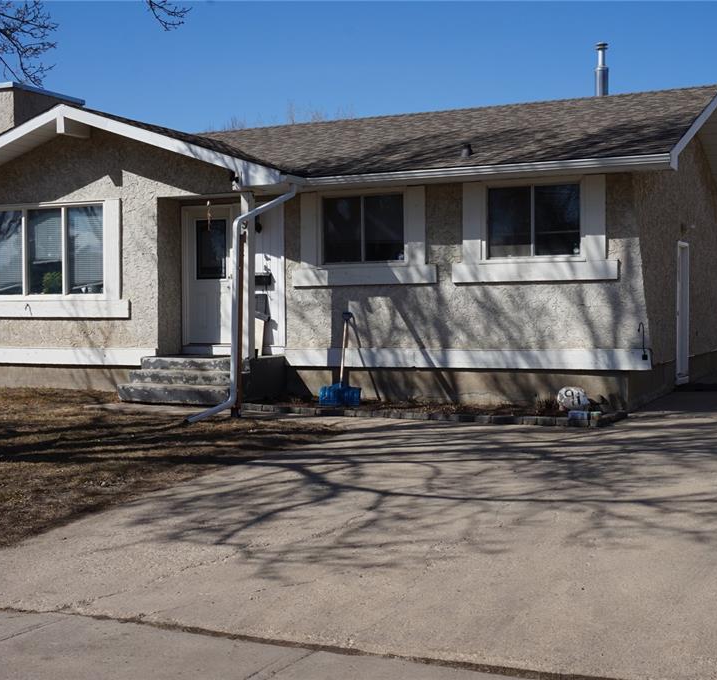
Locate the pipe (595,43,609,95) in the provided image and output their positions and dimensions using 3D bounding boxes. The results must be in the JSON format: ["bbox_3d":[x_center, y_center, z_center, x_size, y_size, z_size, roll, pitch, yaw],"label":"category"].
[{"bbox_3d":[4.119,-4.548,18.696,0.225,0.954,0.225,0,1,25],"label":"pipe"}]

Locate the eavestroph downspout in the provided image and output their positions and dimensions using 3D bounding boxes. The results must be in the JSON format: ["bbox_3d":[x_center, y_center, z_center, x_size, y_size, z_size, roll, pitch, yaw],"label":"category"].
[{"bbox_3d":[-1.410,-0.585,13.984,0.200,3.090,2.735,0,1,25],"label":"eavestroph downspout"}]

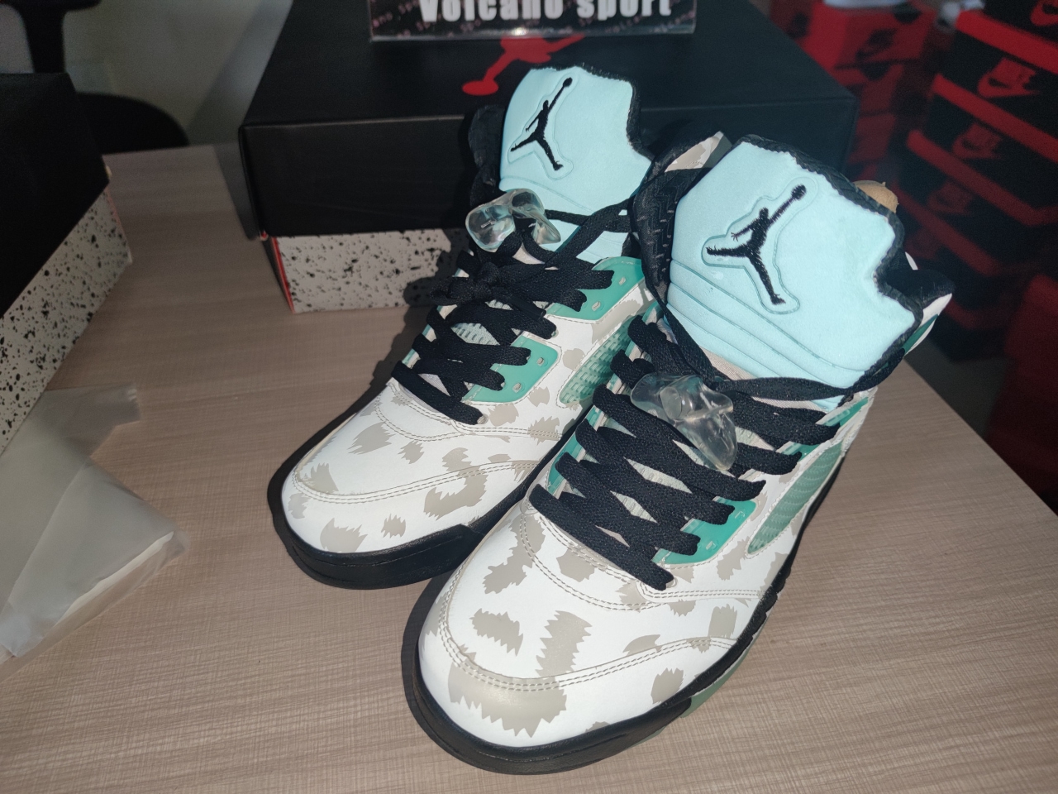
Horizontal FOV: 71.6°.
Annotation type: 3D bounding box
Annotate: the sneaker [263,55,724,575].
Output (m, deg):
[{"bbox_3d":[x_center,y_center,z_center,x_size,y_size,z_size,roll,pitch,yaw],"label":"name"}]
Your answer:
[{"bbox_3d":[-0.009,-0.057,0.363,0.114,0.180,0.302,28,50,26],"label":"sneaker"}]

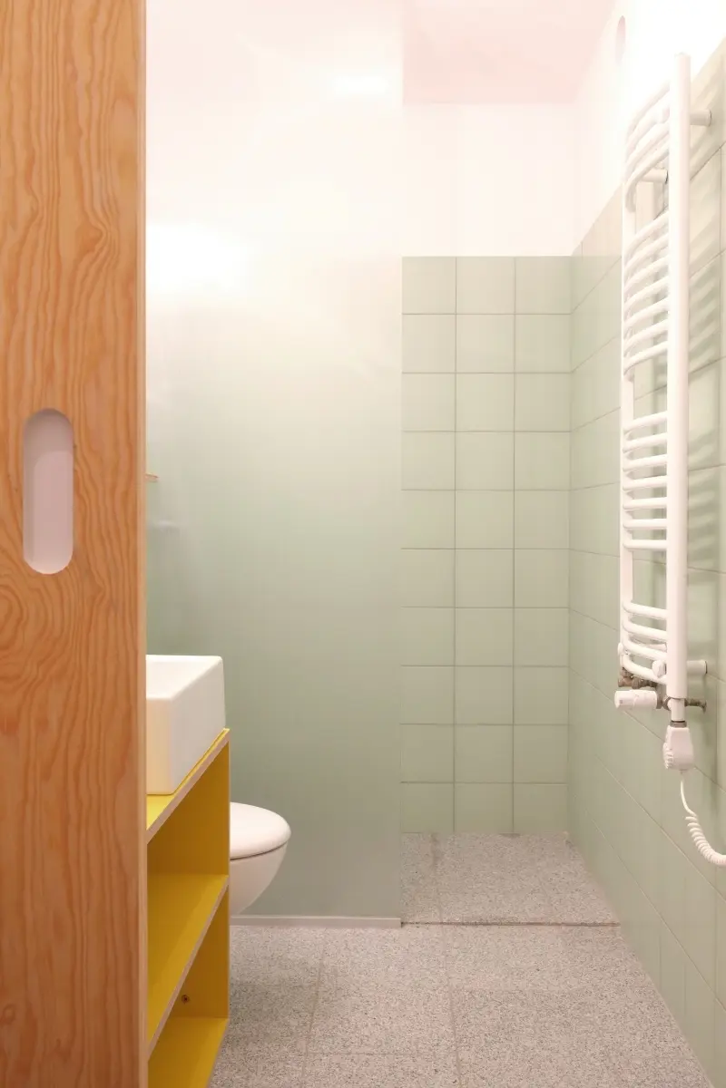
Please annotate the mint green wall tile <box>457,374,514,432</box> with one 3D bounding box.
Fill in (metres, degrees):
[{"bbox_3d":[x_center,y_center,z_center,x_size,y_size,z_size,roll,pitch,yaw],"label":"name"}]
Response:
[{"bbox_3d":[0.416,-0.481,3.398,0.198,0.198,0.009,0,1,1],"label":"mint green wall tile"}]

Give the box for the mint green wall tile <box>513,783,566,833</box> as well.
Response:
[{"bbox_3d":[0.610,0.906,3.427,0.188,0.173,0.009,0,1,1],"label":"mint green wall tile"}]

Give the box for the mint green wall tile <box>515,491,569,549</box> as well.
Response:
[{"bbox_3d":[0.609,-0.082,3.400,0.187,0.198,0.009,0,1,1],"label":"mint green wall tile"}]

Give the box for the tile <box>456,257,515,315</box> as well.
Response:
[{"bbox_3d":[0.415,-0.879,3.387,0.198,0.192,0.009,0,1,1],"label":"tile"}]

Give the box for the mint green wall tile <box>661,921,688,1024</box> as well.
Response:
[{"bbox_3d":[0.682,0.940,2.185,0.009,0.175,0.194,0,1,1],"label":"mint green wall tile"}]

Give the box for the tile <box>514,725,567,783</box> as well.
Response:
[{"bbox_3d":[0.612,0.723,3.434,0.188,0.199,0.009,0,1,1],"label":"tile"}]

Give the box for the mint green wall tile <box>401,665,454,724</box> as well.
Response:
[{"bbox_3d":[0.216,0.522,3.439,0.199,0.199,0.009,0,1,1],"label":"mint green wall tile"}]

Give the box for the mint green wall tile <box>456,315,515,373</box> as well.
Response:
[{"bbox_3d":[0.417,-0.681,3.393,0.198,0.198,0.009,0,1,1],"label":"mint green wall tile"}]

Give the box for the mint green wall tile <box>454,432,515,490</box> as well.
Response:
[{"bbox_3d":[0.414,-0.282,3.400,0.198,0.198,0.009,0,1,1],"label":"mint green wall tile"}]

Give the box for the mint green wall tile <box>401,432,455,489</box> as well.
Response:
[{"bbox_3d":[0.215,-0.283,3.405,0.196,0.198,0.009,0,1,1],"label":"mint green wall tile"}]

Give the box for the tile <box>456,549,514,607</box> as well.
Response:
[{"bbox_3d":[0.416,0.119,3.411,0.198,0.198,0.009,0,1,1],"label":"tile"}]

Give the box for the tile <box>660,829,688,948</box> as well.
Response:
[{"bbox_3d":[0.678,0.747,2.168,0.009,0.198,0.195,0,1,1],"label":"tile"}]

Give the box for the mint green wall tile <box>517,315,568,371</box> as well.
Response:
[{"bbox_3d":[0.613,-0.684,3.404,0.188,0.199,0.009,0,1,1],"label":"mint green wall tile"}]

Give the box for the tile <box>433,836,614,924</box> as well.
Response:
[{"bbox_3d":[0.454,1.010,3.037,0.470,0.018,0.775,0,1,1],"label":"tile"}]

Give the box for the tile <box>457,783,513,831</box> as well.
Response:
[{"bbox_3d":[0.415,0.906,3.429,0.198,0.173,0.009,0,1,1],"label":"tile"}]

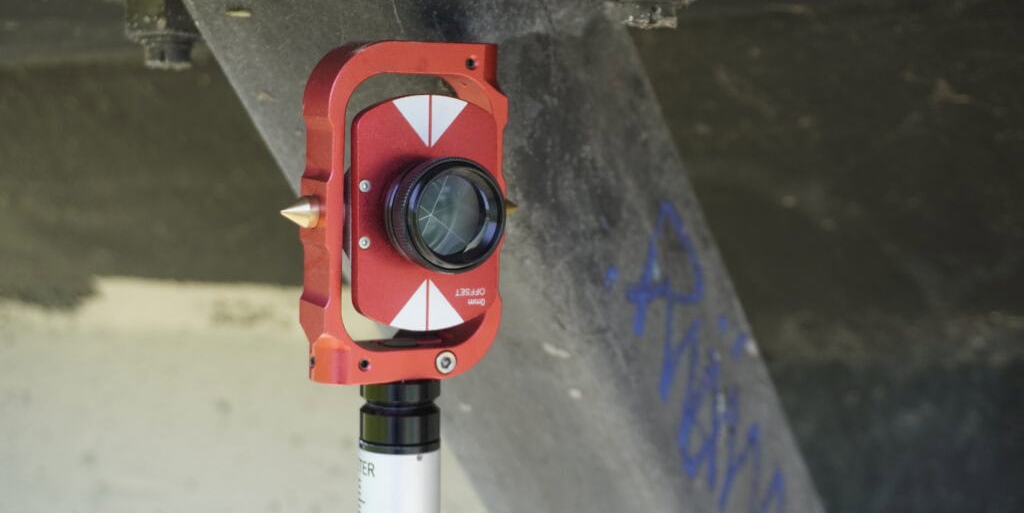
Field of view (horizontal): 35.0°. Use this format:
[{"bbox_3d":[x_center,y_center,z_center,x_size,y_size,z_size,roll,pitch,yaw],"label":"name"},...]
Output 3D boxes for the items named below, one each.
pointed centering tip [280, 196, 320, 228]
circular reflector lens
[{"bbox_3d":[-0.063,-0.013,0.475,0.011,0.010,0.010,-2,6,-26],"label":"pointed centering tip"},{"bbox_3d":[-0.020,-0.012,0.462,0.033,0.033,0.017,-1,5,-26],"label":"circular reflector lens"}]

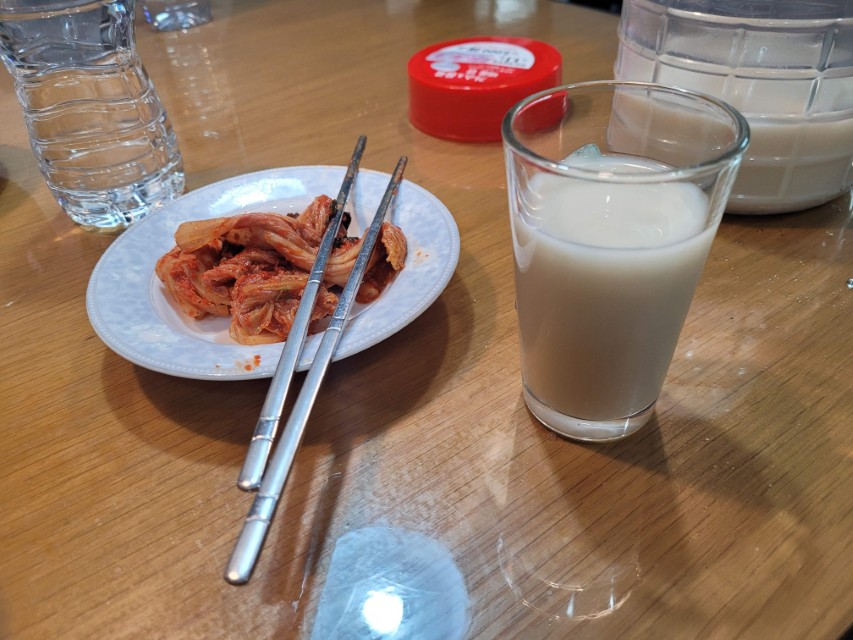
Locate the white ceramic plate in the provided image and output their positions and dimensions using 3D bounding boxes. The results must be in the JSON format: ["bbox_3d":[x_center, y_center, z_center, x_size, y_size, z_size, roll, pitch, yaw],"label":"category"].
[{"bbox_3d":[-0.062,-0.018,0.284,0.154,0.031,0.154,-2,41,2],"label":"white ceramic plate"}]

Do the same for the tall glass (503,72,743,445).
[{"bbox_3d":[0.057,-0.015,0.215,0.067,0.105,0.067,-3,41,0],"label":"tall glass"}]

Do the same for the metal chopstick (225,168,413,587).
[{"bbox_3d":[-0.029,-0.010,0.243,0.007,0.005,0.229,4,41,8],"label":"metal chopstick"}]

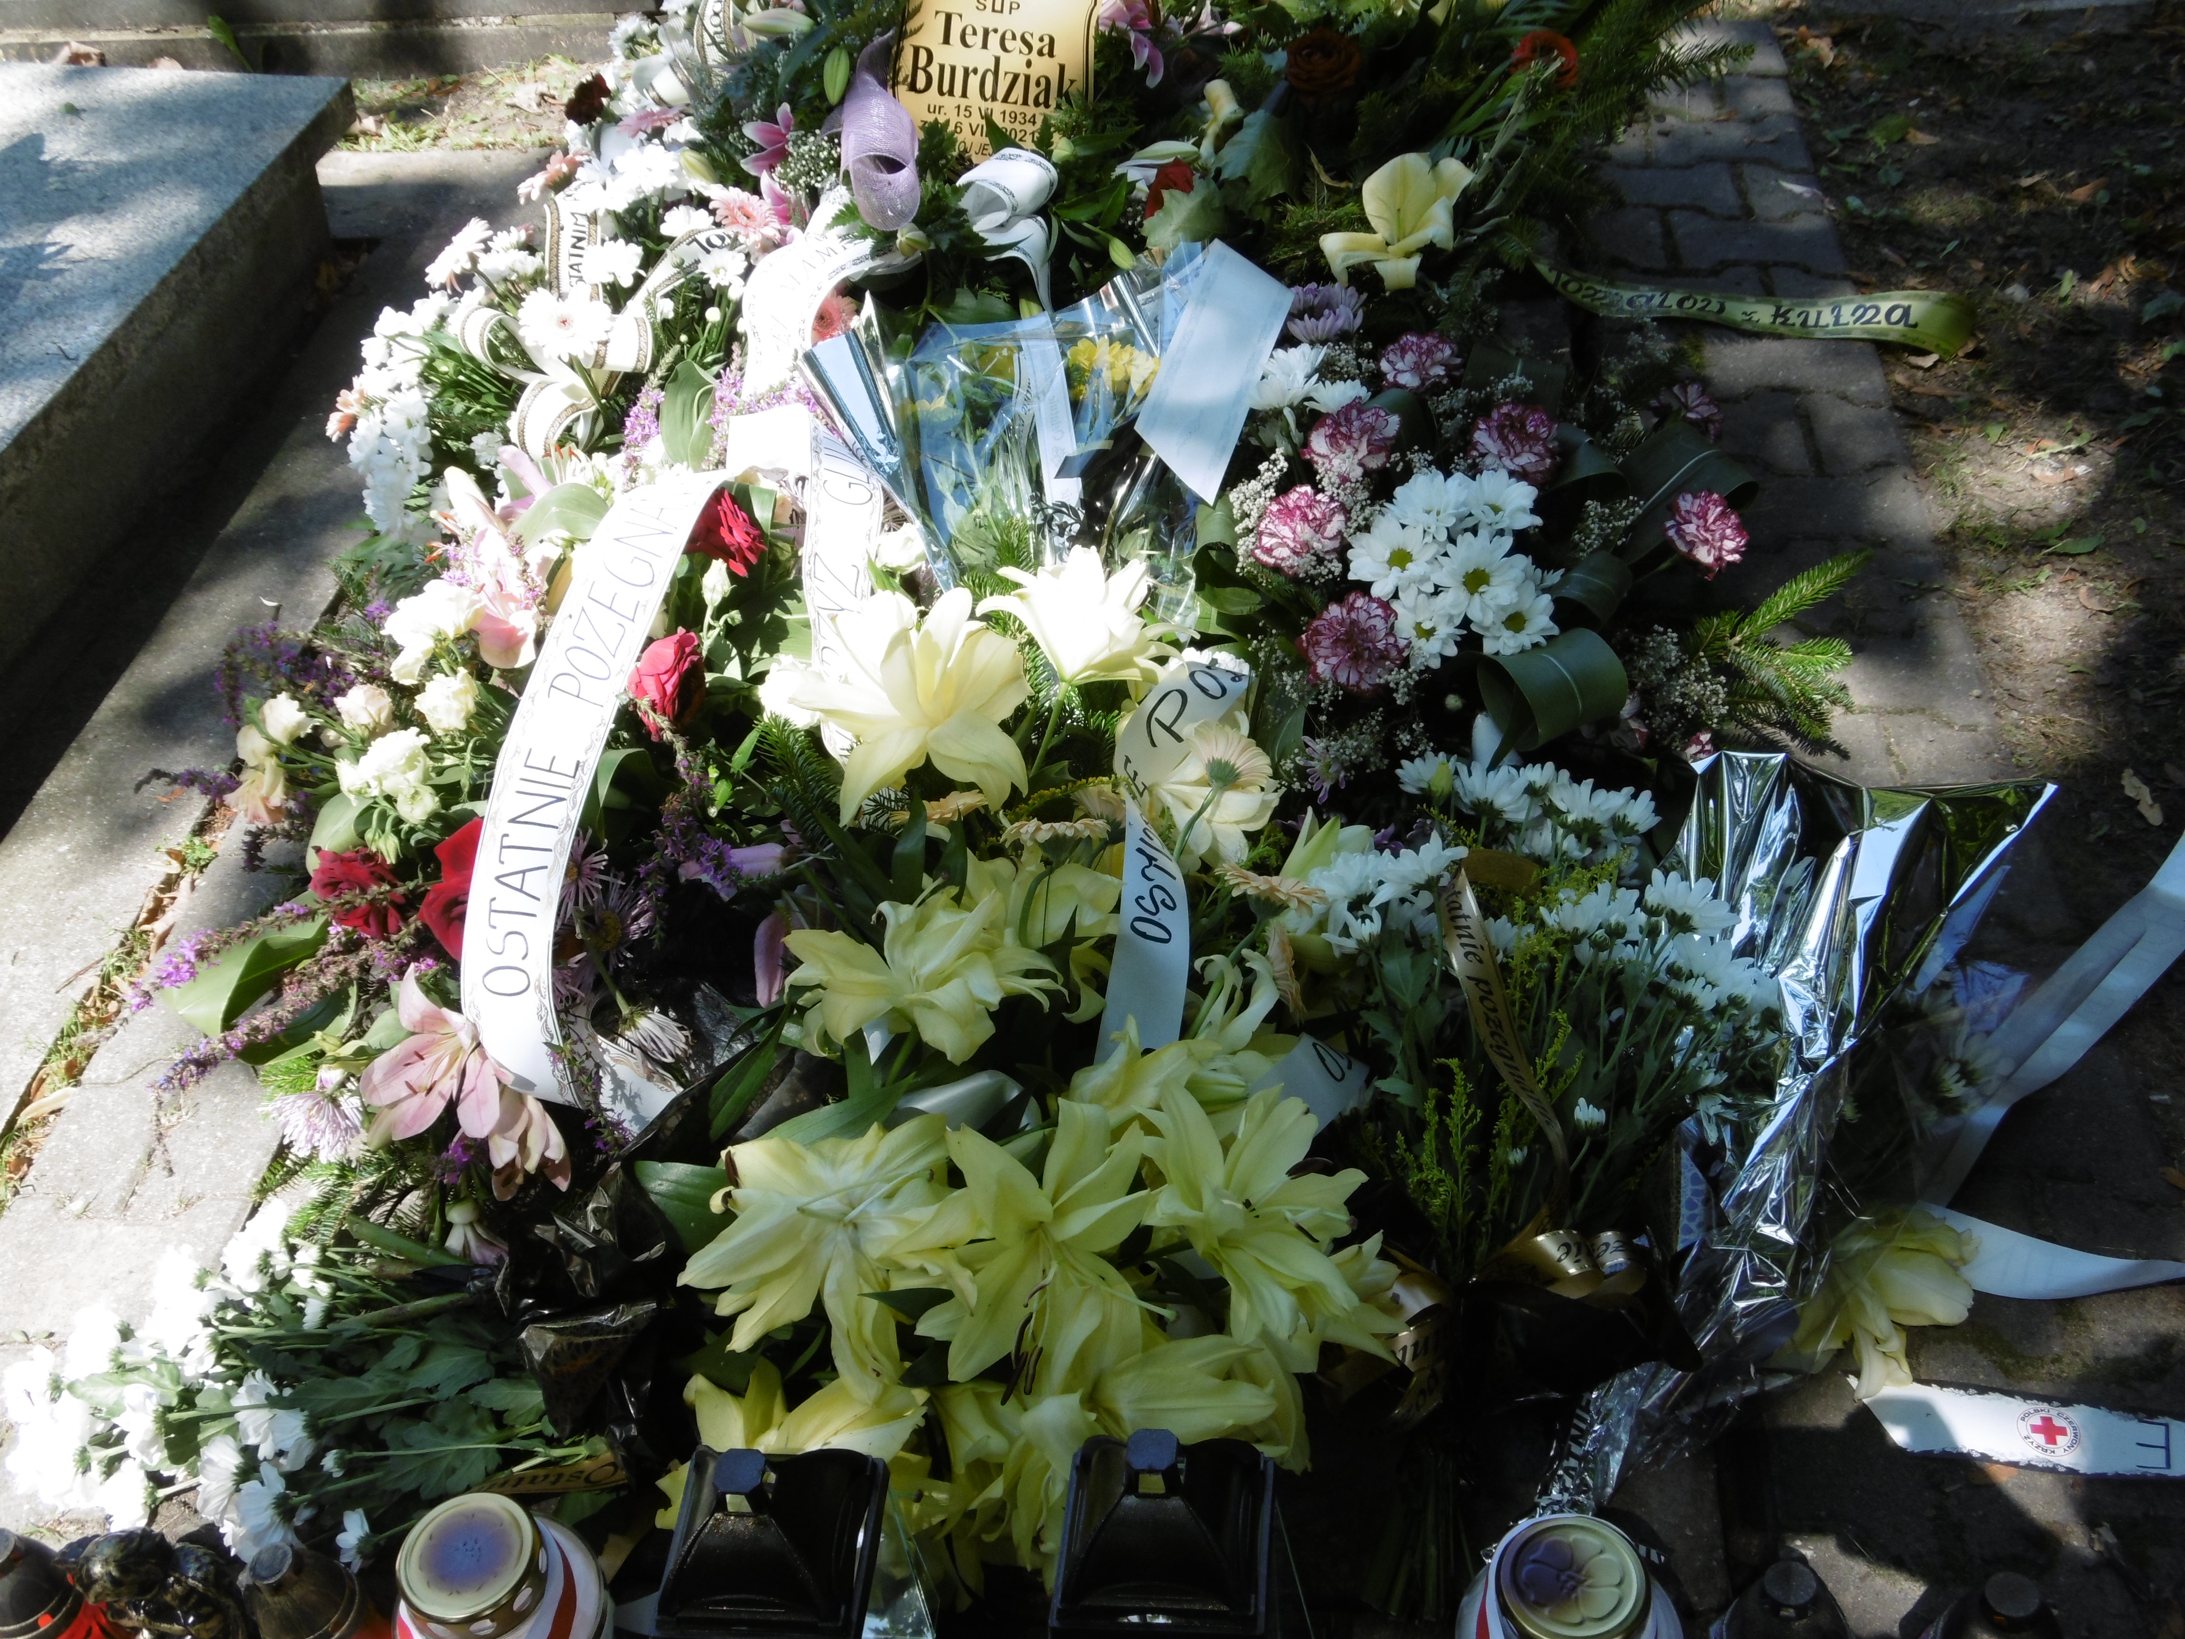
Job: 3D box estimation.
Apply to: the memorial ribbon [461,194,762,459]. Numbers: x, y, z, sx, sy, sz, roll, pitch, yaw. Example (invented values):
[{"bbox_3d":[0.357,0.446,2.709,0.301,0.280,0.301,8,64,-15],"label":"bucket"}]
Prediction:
[{"bbox_3d":[-0.412,-0.416,2.020,0.250,0.170,0.270,0,38,0],"label":"memorial ribbon"}]

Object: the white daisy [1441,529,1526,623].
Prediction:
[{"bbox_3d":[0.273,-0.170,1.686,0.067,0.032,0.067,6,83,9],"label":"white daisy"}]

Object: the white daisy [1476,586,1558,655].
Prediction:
[{"bbox_3d":[0.317,-0.148,1.790,0.062,0.028,0.058,0,60,0],"label":"white daisy"}]

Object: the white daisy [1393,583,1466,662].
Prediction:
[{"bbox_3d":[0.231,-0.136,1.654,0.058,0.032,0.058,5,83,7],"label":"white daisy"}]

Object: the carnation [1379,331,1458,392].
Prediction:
[{"bbox_3d":[0.277,-0.387,2.030,0.067,0.052,0.065,0,38,0],"label":"carnation"}]

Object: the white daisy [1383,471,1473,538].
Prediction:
[{"bbox_3d":[0.261,-0.243,1.850,0.068,0.030,0.062,0,52,6],"label":"white daisy"}]

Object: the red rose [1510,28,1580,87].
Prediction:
[{"bbox_3d":[0.489,-0.826,2.600,0.072,0.055,0.072,0,80,2],"label":"red rose"}]

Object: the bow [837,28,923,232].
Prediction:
[{"bbox_3d":[-0.205,-0.655,2.294,0.078,0.150,0.120,-4,40,-4],"label":"bow"}]

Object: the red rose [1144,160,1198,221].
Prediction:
[{"bbox_3d":[0.071,-0.565,2.160,0.055,0.055,0.055,0,38,0],"label":"red rose"}]

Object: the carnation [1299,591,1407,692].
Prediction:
[{"bbox_3d":[0.178,-0.122,1.639,0.073,0.073,0.055,4,-5,6],"label":"carnation"}]

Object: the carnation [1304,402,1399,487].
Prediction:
[{"bbox_3d":[0.200,-0.291,1.854,0.068,0.052,0.068,4,80,6],"label":"carnation"}]

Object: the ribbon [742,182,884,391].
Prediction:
[{"bbox_3d":[-0.236,-0.442,2.000,0.120,0.090,0.230,11,50,9],"label":"ribbon"}]

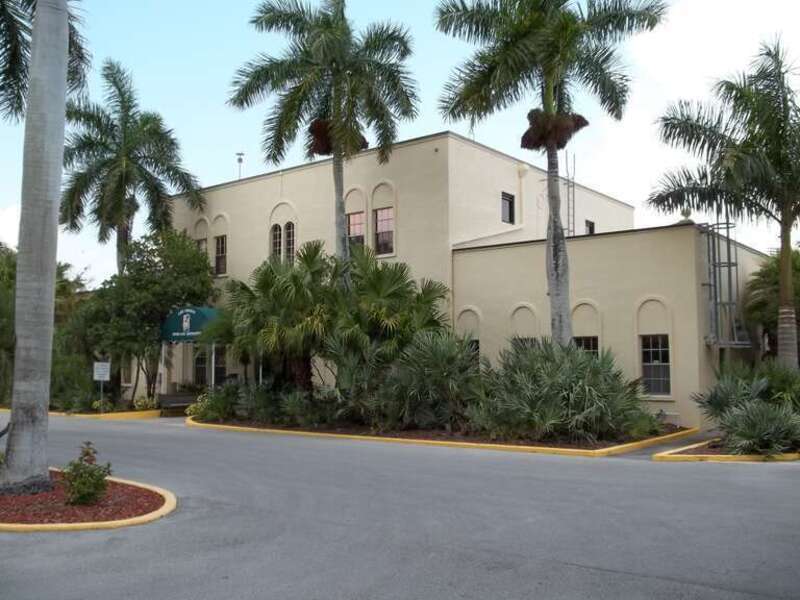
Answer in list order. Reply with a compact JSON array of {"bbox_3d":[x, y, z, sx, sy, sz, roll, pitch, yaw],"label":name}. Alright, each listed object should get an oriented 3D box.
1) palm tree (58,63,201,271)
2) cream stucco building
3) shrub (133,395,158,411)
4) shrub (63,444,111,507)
[{"bbox_3d":[-10.405,-2.684,28.941,5.701,13.290,5.701,0,-4,0],"label":"palm tree"},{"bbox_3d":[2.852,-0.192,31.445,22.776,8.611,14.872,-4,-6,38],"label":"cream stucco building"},{"bbox_3d":[-7.763,3.113,23.280,0.778,0.424,0.661,0,-4,0],"label":"shrub"},{"bbox_3d":[-3.517,1.929,8.620,0.541,0.618,0.541,0,-4,0],"label":"shrub"}]

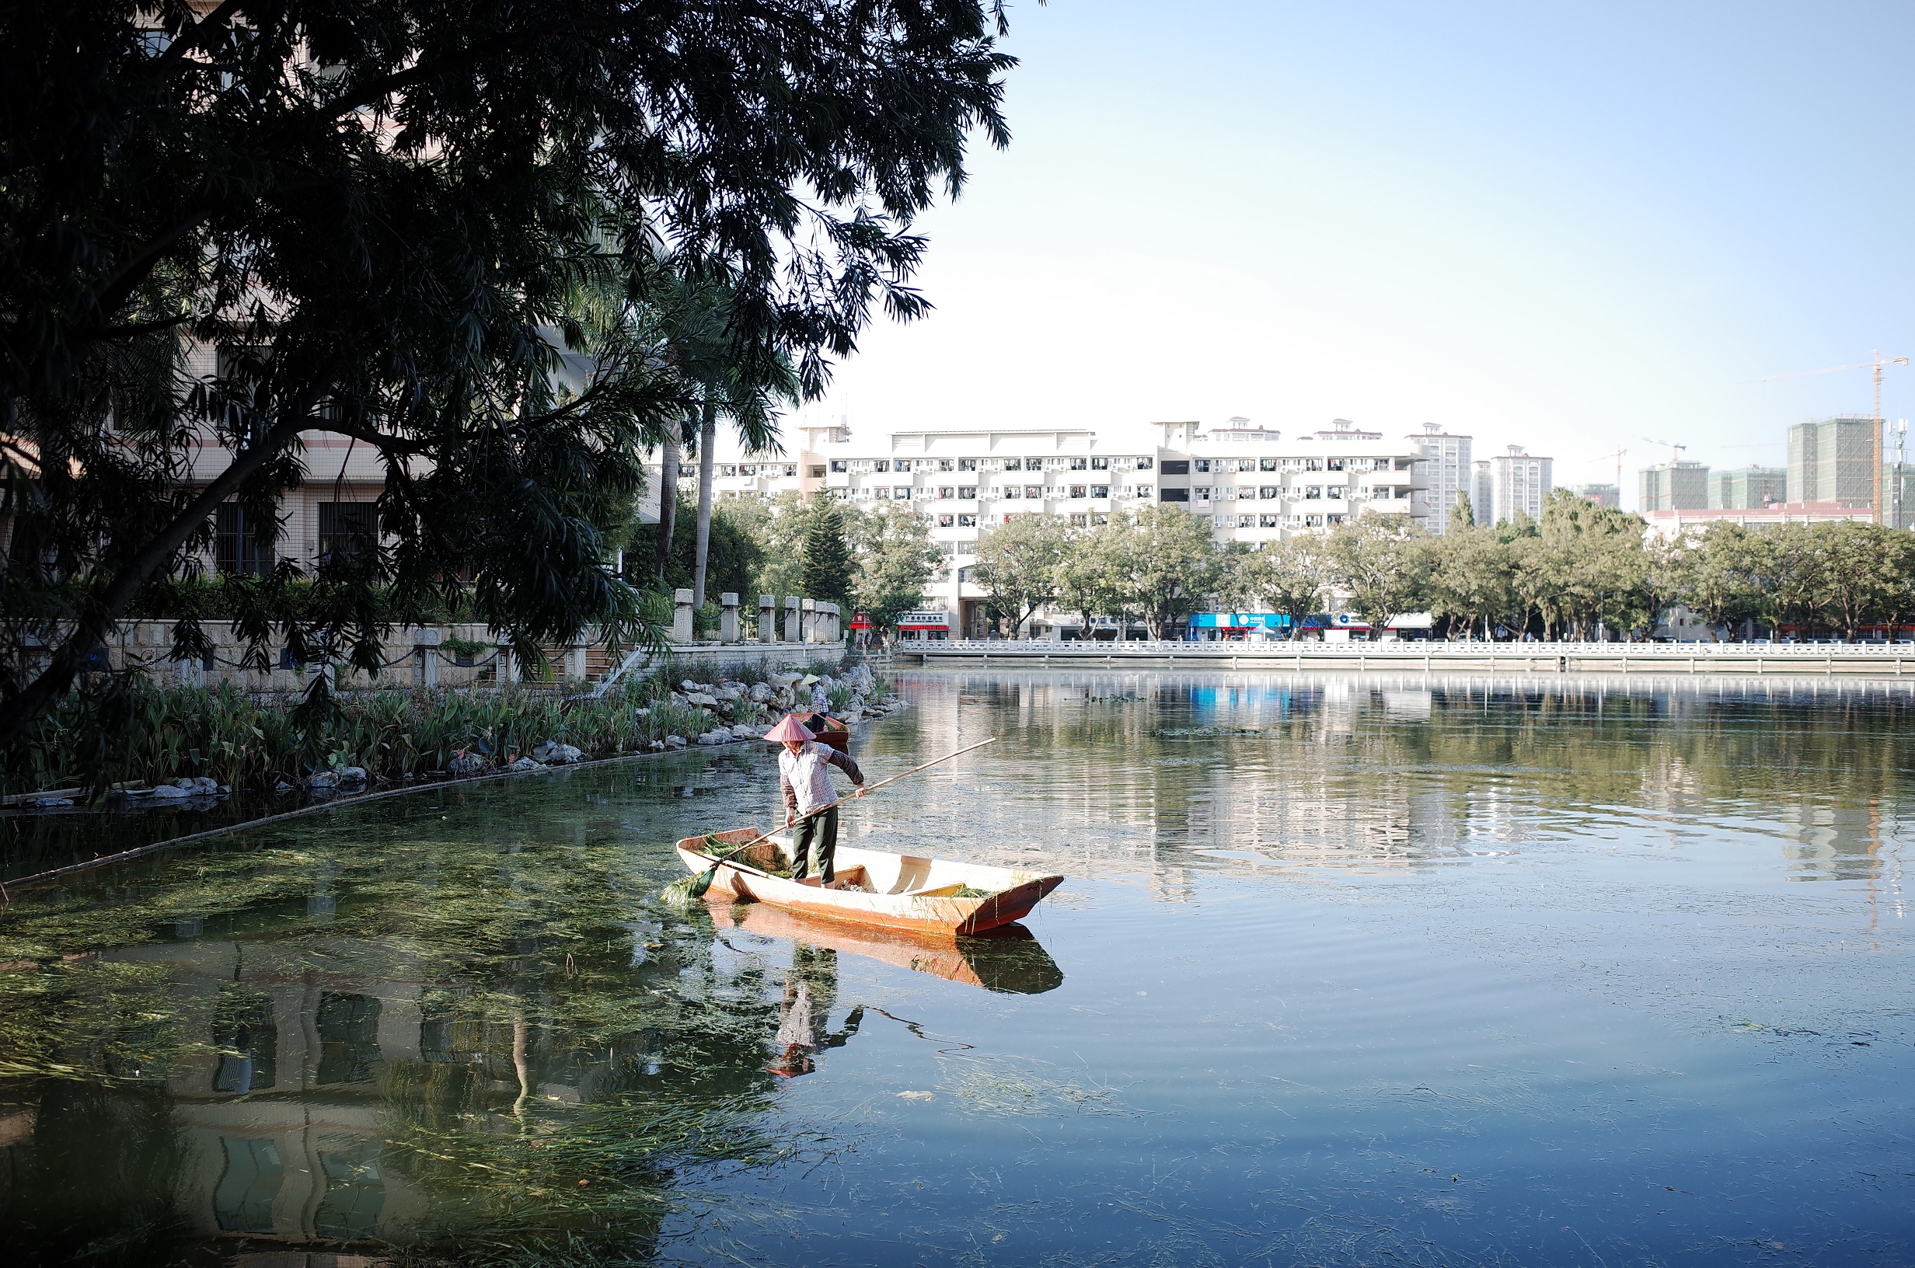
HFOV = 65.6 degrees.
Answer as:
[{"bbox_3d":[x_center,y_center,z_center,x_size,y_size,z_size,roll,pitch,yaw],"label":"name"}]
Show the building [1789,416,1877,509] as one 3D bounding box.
[{"bbox_3d":[400.000,-44.869,674.000,29.000,101.000,29.000,0,0,0],"label":"building"}]

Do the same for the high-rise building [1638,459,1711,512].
[{"bbox_3d":[403.500,-43.797,839.000,28.000,102.000,28.000,0,0,0],"label":"high-rise building"}]

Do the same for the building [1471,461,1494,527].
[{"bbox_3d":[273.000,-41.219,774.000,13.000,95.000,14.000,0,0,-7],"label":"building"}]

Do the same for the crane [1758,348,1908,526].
[{"bbox_3d":[392.000,-59.869,674.000,3.500,130.000,73.000,0,0,-36],"label":"crane"}]

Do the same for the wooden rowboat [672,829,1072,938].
[{"bbox_3d":[-0.850,2.153,12.750,3.820,0.520,1.220,0,-1,43],"label":"wooden rowboat"}]

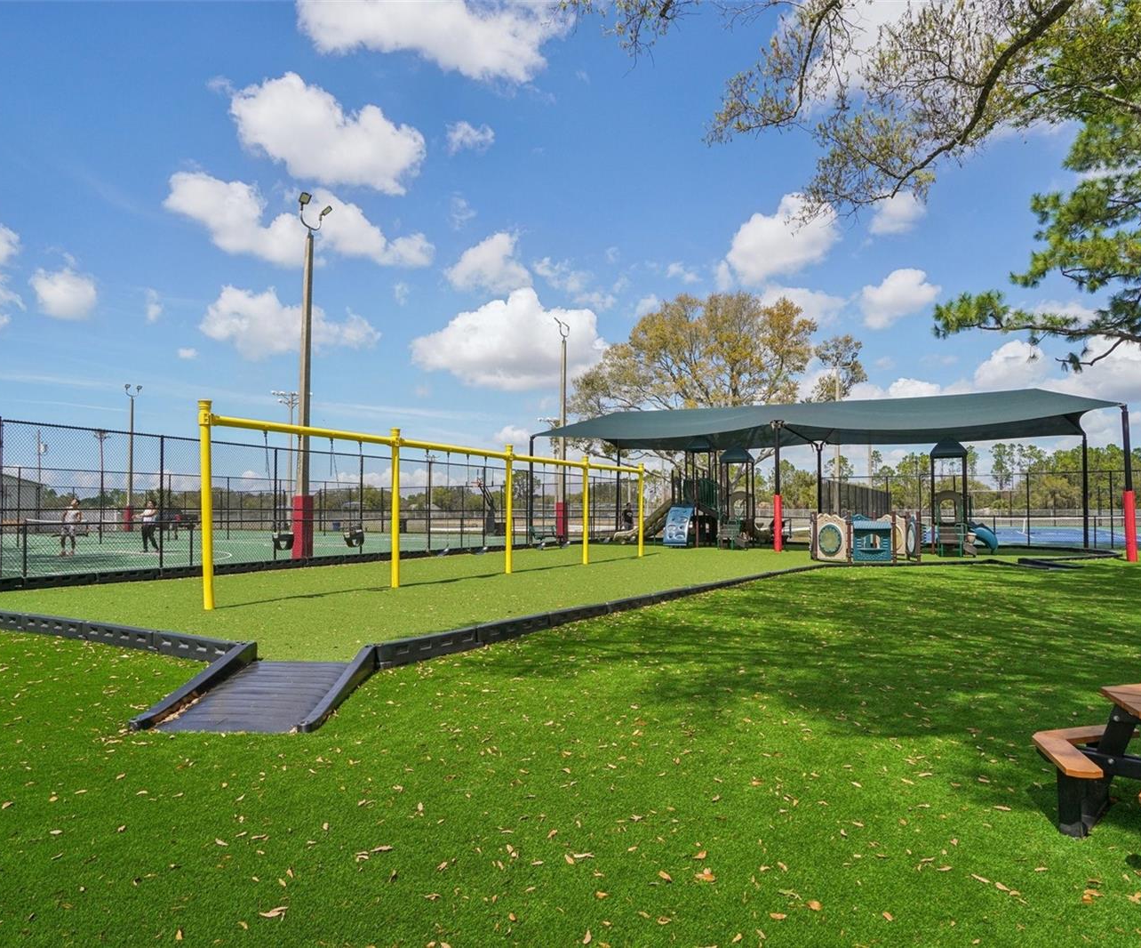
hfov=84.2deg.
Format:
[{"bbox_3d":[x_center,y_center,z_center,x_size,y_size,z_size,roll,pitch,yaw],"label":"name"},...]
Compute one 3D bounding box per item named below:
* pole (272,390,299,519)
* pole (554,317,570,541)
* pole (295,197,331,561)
[{"bbox_3d":[-31.646,-1.697,71.735,4.200,15.050,1.000,1,-4,-14],"label":"pole"},{"bbox_3d":[-0.469,-2.247,31.623,0.650,11.280,0.950,-2,-4,25],"label":"pole"},{"bbox_3d":[-7.936,-3.084,19.469,0.650,11.430,0.950,-3,-5,44],"label":"pole"}]

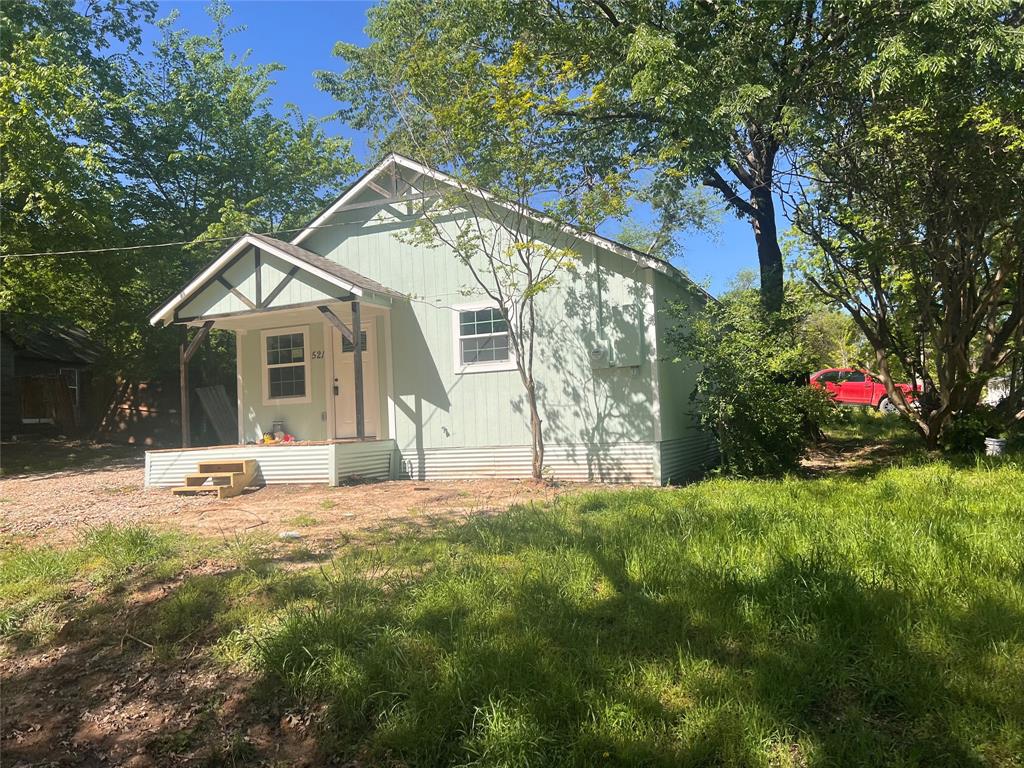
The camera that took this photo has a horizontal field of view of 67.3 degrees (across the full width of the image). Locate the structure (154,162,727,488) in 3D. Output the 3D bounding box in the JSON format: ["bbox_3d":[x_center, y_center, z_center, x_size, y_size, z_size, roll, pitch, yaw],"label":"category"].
[{"bbox_3d":[-0.393,-0.900,15.481,8.812,5.227,9.916,-4,-3,23],"label":"structure"}]

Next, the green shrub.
[{"bbox_3d":[3.861,-0.024,12.400,2.741,3.096,2.522,-3,-2,17],"label":"green shrub"}]

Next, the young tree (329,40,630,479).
[{"bbox_3d":[-0.450,-1.724,10.650,4.182,6.065,3.680,-3,-2,-2],"label":"young tree"}]

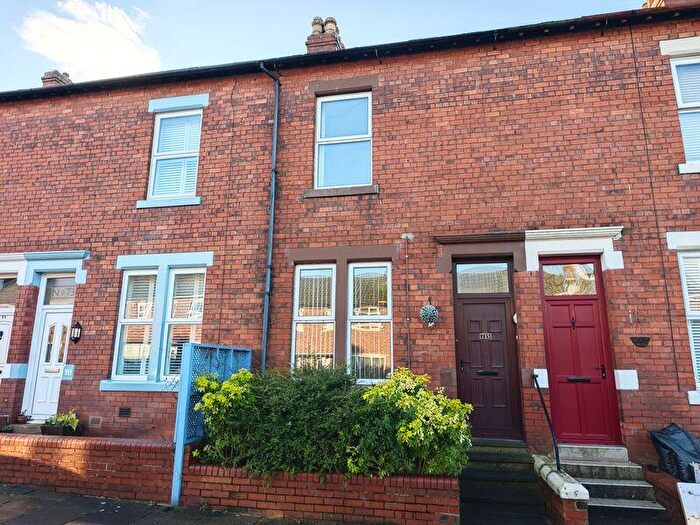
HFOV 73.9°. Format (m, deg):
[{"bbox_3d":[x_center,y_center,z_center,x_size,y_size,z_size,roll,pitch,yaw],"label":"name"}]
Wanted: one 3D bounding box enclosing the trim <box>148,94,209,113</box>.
[{"bbox_3d":[-3.323,-3.078,9.066,1.303,0.277,0.130,-2,-13,12],"label":"trim"}]

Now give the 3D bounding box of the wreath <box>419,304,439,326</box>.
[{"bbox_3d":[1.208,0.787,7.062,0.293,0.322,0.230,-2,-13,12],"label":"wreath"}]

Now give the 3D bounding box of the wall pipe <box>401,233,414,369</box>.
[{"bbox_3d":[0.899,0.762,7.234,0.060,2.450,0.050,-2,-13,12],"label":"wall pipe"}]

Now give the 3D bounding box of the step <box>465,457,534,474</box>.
[{"bbox_3d":[2.008,2.782,6.468,0.975,0.170,0.330,-2,-13,11],"label":"step"}]

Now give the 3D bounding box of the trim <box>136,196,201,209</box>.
[{"bbox_3d":[-3.339,-1.088,8.655,1.276,0.146,0.165,-2,-13,11],"label":"trim"}]

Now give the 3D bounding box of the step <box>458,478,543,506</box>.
[{"bbox_3d":[1.885,2.885,5.837,0.975,0.190,0.400,-2,-13,11],"label":"step"}]

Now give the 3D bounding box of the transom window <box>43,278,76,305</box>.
[{"bbox_3d":[-5.558,0.556,8.920,0.760,0.566,0.070,-2,-13,11],"label":"transom window"}]

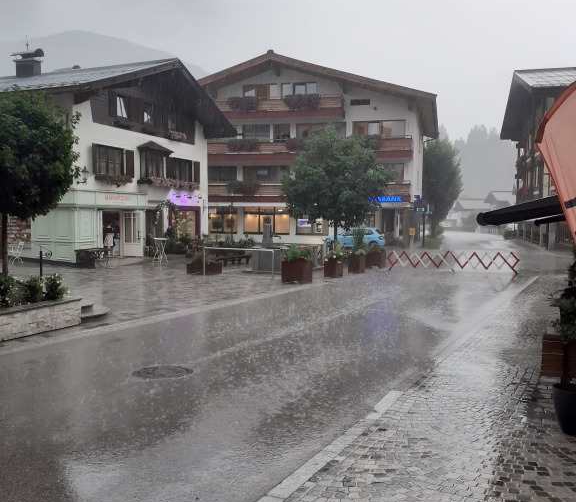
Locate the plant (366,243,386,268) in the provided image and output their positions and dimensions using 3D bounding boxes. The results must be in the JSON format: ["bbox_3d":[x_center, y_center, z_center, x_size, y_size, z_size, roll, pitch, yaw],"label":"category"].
[{"bbox_3d":[3.490,0.192,23.969,0.750,0.980,0.680,3,5,29],"label":"plant"}]

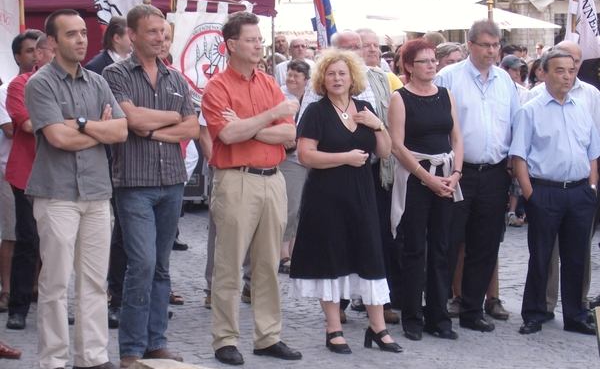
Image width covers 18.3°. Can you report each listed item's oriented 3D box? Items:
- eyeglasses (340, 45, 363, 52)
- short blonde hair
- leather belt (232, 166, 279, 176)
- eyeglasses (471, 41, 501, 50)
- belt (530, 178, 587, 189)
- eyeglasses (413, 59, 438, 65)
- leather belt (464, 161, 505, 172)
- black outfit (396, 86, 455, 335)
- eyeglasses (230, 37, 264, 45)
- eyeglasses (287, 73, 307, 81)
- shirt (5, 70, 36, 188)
[{"bbox_3d":[0.306,-0.828,11.330,0.140,0.040,0.140,-2,10,-28],"label":"eyeglasses"},{"bbox_3d":[0.213,-0.611,10.180,0.300,0.275,0.260,0,3,6],"label":"short blonde hair"},{"bbox_3d":[-0.276,-0.078,9.710,0.370,0.050,0.280,-2,4,-37],"label":"leather belt"},{"bbox_3d":[1.079,-0.823,10.980,0.145,0.038,0.145,-1,11,-25],"label":"eyeglasses"},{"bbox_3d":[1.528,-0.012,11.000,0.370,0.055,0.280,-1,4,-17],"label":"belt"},{"bbox_3d":[0.690,-0.696,10.650,0.140,0.037,0.140,-2,7,-37],"label":"eyeglasses"},{"bbox_3d":[1.034,-0.109,11.000,0.400,0.055,0.300,-1,4,-20],"label":"leather belt"},{"bbox_3d":[0.723,0.149,10.720,0.390,1.430,0.290,-1,4,-22],"label":"black outfit"},{"bbox_3d":[-0.274,-0.740,9.660,0.140,0.040,0.140,3,4,43],"label":"eyeglasses"},{"bbox_3d":[-0.008,-0.828,14.450,0.140,0.040,0.140,2,3,33],"label":"eyeglasses"},{"bbox_3d":[-1.518,-0.331,11.050,0.520,0.730,0.310,-2,4,-32],"label":"shirt"}]

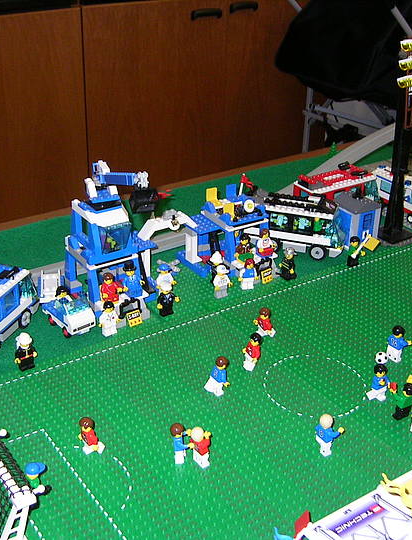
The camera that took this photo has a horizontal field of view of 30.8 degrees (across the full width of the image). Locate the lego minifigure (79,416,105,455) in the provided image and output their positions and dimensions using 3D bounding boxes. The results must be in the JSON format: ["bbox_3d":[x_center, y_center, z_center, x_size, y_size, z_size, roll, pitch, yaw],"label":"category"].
[{"bbox_3d":[-0.105,0.152,0.685,0.021,0.037,0.024,-16,33,-28],"label":"lego minifigure"}]

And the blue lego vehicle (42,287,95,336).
[{"bbox_3d":[-0.161,0.046,0.873,0.035,0.042,0.064,-22,36,-36],"label":"blue lego vehicle"}]

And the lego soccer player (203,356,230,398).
[{"bbox_3d":[0.012,0.108,0.768,0.021,0.040,0.024,-16,33,-28],"label":"lego soccer player"}]

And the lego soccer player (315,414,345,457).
[{"bbox_3d":[0.115,0.149,0.690,0.023,0.041,0.025,-17,32,-29],"label":"lego soccer player"}]

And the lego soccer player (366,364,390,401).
[{"bbox_3d":[0.178,0.114,0.758,0.025,0.041,0.022,-17,32,-29],"label":"lego soccer player"}]

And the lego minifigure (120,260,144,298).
[{"bbox_3d":[-0.089,0.011,0.910,0.024,0.047,0.014,-22,36,-36],"label":"lego minifigure"}]

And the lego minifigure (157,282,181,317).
[{"bbox_3d":[-0.046,0.033,0.902,0.024,0.042,0.014,-18,34,-31],"label":"lego minifigure"}]

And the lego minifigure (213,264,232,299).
[{"bbox_3d":[0.020,0.015,0.940,0.025,0.040,0.015,-15,32,-27],"label":"lego minifigure"}]

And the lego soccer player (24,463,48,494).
[{"bbox_3d":[-0.143,0.178,0.627,0.017,0.043,0.023,-12,31,-23],"label":"lego soccer player"}]

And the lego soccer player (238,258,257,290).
[{"bbox_3d":[0.054,0.005,0.959,0.025,0.040,0.014,-5,29,-11],"label":"lego soccer player"}]

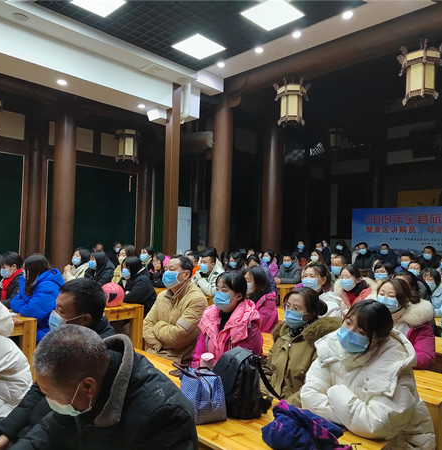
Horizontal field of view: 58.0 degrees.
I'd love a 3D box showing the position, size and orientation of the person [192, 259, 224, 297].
[{"bbox_3d":[-0.167,0.999,5.322,0.540,1.370,0.750,0,-2,44],"label":"person"}]

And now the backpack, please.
[{"bbox_3d":[0.085,0.707,1.870,0.200,0.265,0.240,2,-2,-22],"label":"backpack"}]

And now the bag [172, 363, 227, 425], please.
[{"bbox_3d":[-0.085,0.733,1.790,0.150,0.200,0.220,2,-2,-25],"label":"bag"}]

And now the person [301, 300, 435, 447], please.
[{"bbox_3d":[0.533,0.890,1.496,0.550,1.160,0.660,0,-2,38],"label":"person"}]

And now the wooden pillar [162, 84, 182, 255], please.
[{"bbox_3d":[-0.850,-0.335,6.800,0.160,4.100,0.180,0,-2,44],"label":"wooden pillar"}]

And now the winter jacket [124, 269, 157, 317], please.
[{"bbox_3d":[-0.962,0.850,4.765,0.460,0.610,0.430,0,-2,44],"label":"winter jacket"}]

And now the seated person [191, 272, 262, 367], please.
[{"bbox_3d":[-0.051,0.866,2.207,0.480,1.200,0.640,0,-2,38],"label":"seated person"}]

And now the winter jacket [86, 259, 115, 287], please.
[{"bbox_3d":[-1.635,0.813,5.454,0.460,0.600,0.420,0,-2,44],"label":"winter jacket"}]

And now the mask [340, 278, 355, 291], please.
[{"bbox_3d":[1.092,0.519,3.448,0.130,0.105,0.075,0,-2,43],"label":"mask"}]

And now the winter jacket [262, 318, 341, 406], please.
[{"bbox_3d":[0.429,0.786,2.099,0.460,0.600,0.400,0,-2,44],"label":"winter jacket"}]

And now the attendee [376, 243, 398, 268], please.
[{"bbox_3d":[3.213,1.072,7.879,0.520,1.300,0.660,0,-2,35],"label":"attendee"}]

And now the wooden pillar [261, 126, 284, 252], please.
[{"bbox_3d":[1.088,-0.228,8.415,0.420,3.850,0.420,1,-2,0],"label":"wooden pillar"}]

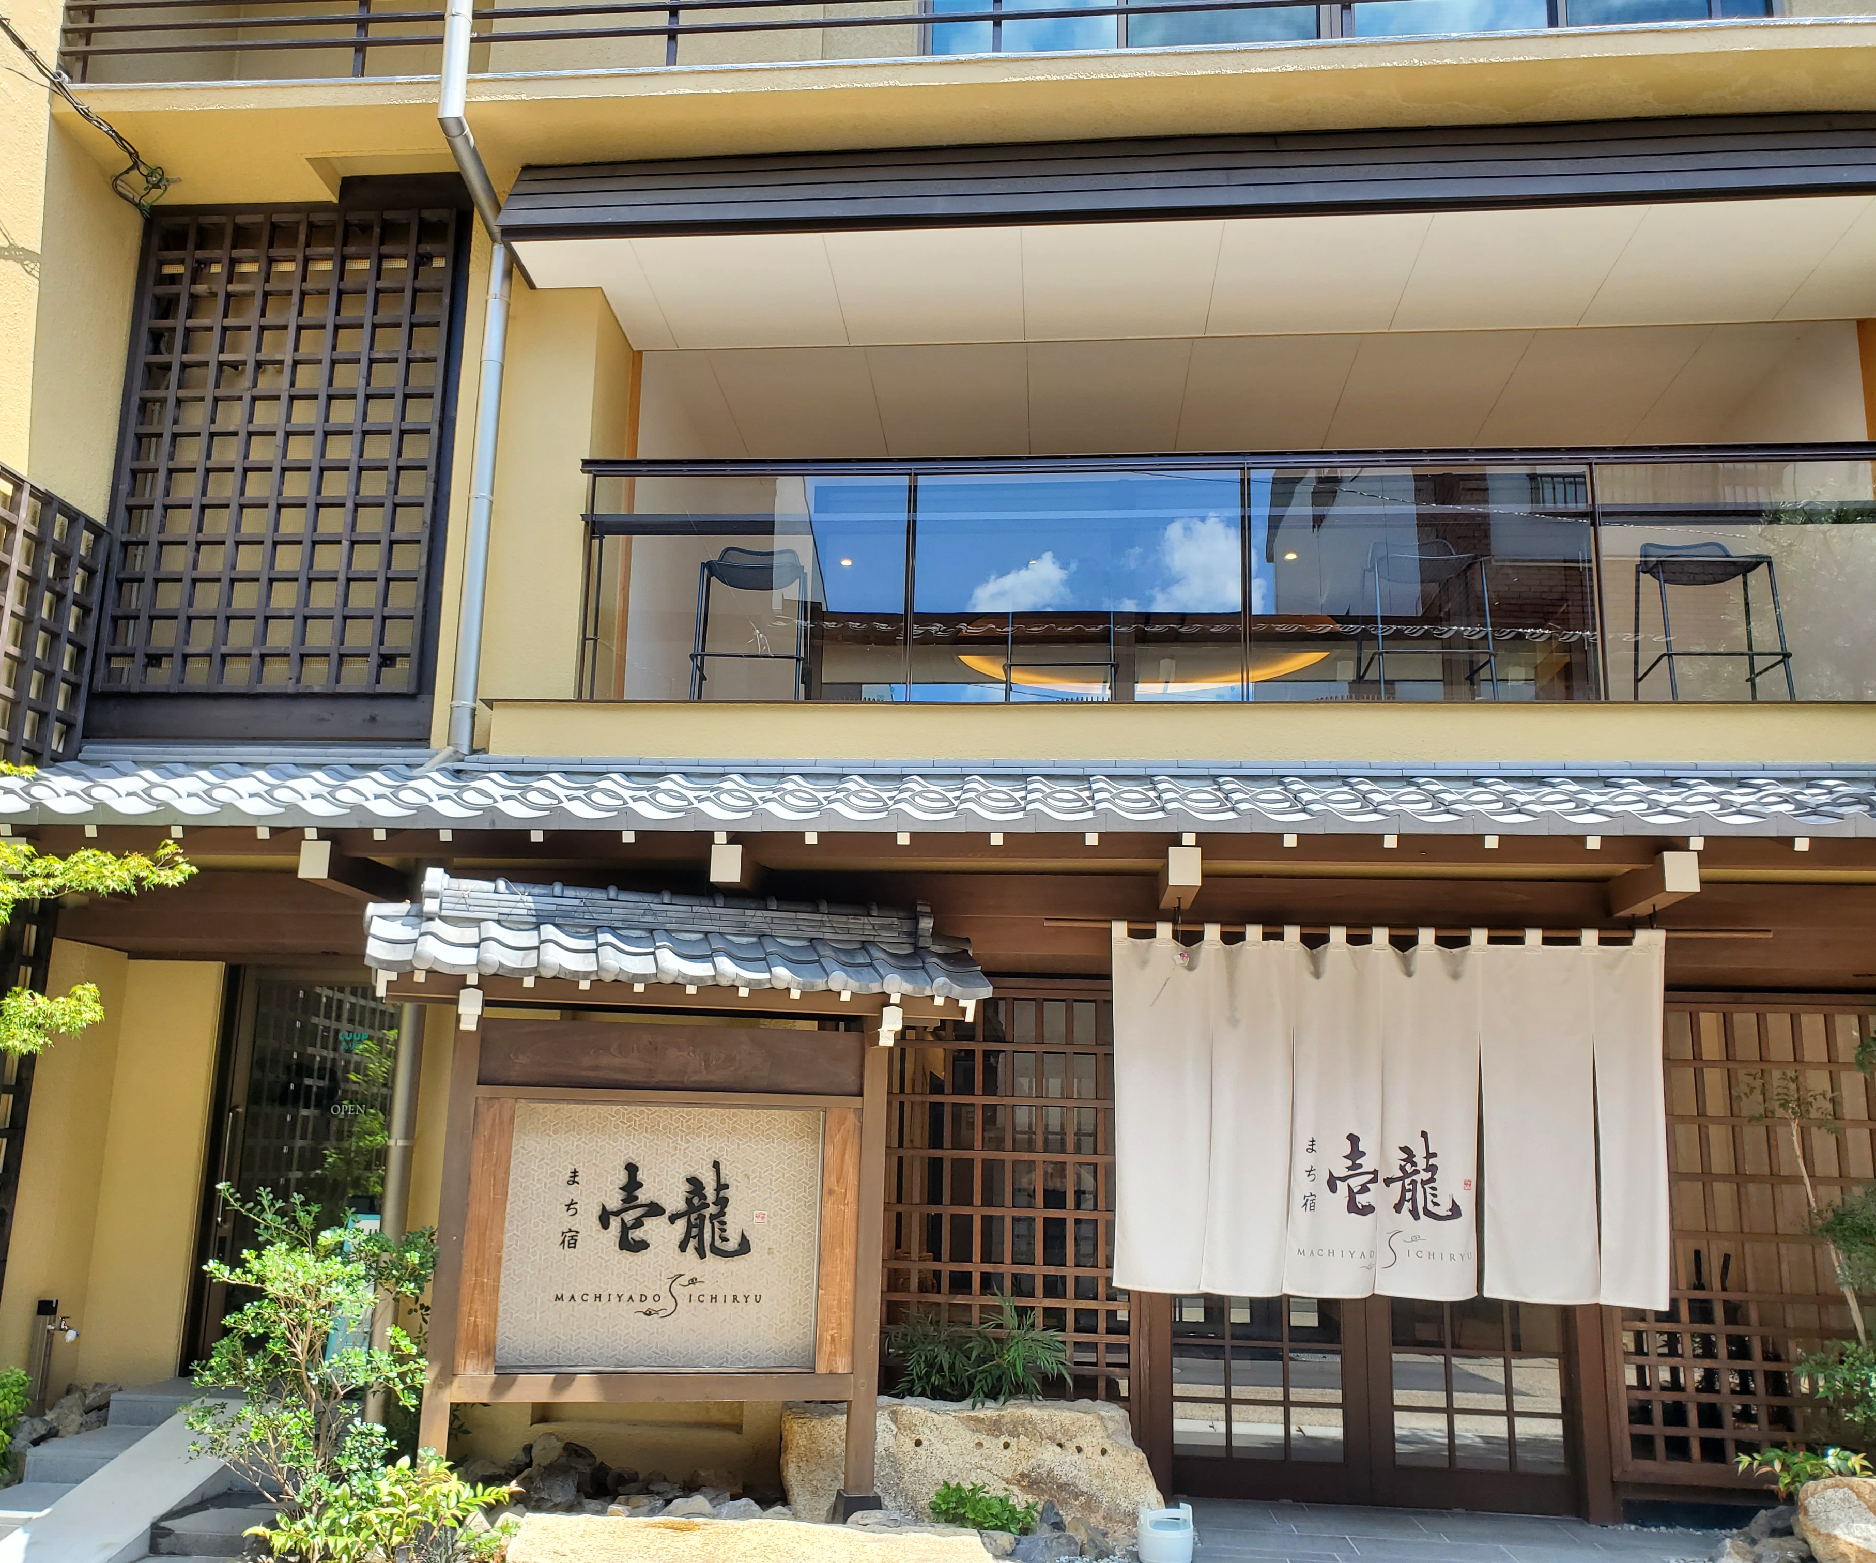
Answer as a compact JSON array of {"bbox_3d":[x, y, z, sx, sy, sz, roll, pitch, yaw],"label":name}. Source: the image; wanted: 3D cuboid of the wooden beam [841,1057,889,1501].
[{"bbox_3d":[-0.251,1.792,5.822,0.105,1.660,0.105,4,-12,-11],"label":"wooden beam"}]

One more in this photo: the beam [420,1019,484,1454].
[{"bbox_3d":[-1.585,1.530,5.115,0.087,1.480,0.090,3,-10,-9],"label":"beam"}]

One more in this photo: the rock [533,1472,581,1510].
[{"bbox_3d":[-1.271,2.368,5.222,0.140,0.120,0.120,0,-10,6],"label":"rock"}]

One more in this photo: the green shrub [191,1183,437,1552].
[{"bbox_3d":[-2.009,1.934,5.164,0.760,1.120,0.660,0,-11,6],"label":"green shrub"}]

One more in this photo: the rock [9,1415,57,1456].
[{"bbox_3d":[-3.084,2.227,5.332,0.145,0.115,0.120,0,-10,6],"label":"rock"}]

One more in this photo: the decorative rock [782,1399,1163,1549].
[{"bbox_3d":[0.145,2.691,6.185,1.420,0.480,0.520,0,-11,6],"label":"decorative rock"}]

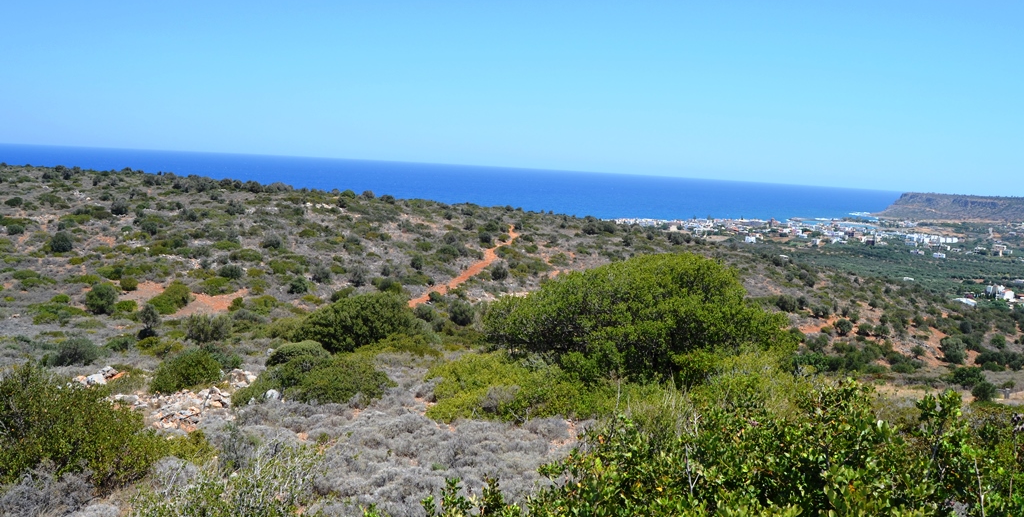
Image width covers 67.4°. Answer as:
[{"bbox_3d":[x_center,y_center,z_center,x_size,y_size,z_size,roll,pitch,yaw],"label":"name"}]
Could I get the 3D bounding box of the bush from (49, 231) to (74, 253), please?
[{"bbox_3d":[-37.537,-1.333,64.000,2.120,1.800,2.020,-1,8,-30],"label":"bush"}]

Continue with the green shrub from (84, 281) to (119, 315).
[{"bbox_3d":[-18.171,1.771,34.000,1.500,1.400,1.400,-1,8,-28],"label":"green shrub"}]

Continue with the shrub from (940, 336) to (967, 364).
[{"bbox_3d":[37.936,7.905,66.000,2.190,2.530,2.080,7,8,30],"label":"shrub"}]

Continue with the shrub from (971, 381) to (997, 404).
[{"bbox_3d":[36.987,10.467,60.000,2.000,1.650,1.850,7,8,32],"label":"shrub"}]

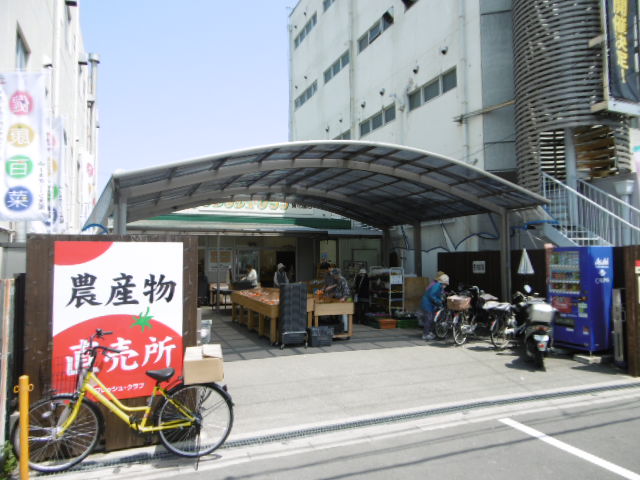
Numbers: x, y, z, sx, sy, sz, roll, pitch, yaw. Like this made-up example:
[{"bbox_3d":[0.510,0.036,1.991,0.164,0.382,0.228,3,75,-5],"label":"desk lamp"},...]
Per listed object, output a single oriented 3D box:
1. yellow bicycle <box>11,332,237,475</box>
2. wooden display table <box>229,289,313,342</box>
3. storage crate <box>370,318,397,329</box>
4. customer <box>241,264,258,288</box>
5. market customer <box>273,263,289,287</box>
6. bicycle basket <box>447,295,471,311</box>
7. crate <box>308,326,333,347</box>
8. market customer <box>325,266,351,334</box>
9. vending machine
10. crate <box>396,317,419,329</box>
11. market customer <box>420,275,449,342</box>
[{"bbox_3d":[-1.657,1.396,3.828,1.800,1.060,0.570,1,-3,-16],"label":"yellow bicycle"},{"bbox_3d":[-1.253,1.840,11.200,1.129,0.809,3.929,1,-3,-22],"label":"wooden display table"},{"bbox_3d":[1.641,2.153,11.476,0.406,0.220,0.520,1,-3,-22],"label":"storage crate"},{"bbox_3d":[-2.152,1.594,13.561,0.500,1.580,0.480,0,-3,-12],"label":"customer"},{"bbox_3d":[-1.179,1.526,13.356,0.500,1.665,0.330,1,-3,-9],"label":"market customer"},{"bbox_3d":[2.819,1.282,9.024,0.360,0.260,0.360,-3,-4,40],"label":"bicycle basket"},{"bbox_3d":[-0.041,1.988,9.164,0.369,0.300,0.480,1,-3,-22],"label":"crate"},{"bbox_3d":[0.426,1.459,10.613,0.550,1.550,0.540,1,-3,-30],"label":"market customer"},{"bbox_3d":[4.788,1.069,8.163,0.670,1.830,0.880,1,-3,-22],"label":"vending machine"},{"bbox_3d":[2.189,2.155,11.501,0.544,0.220,0.420,1,-3,-22],"label":"crate"},{"bbox_3d":[2.519,1.447,9.810,0.600,1.460,0.500,0,-3,-3],"label":"market customer"}]

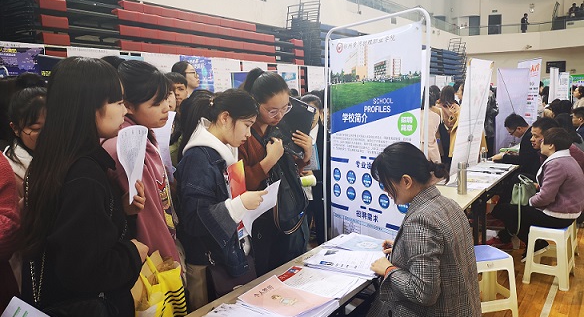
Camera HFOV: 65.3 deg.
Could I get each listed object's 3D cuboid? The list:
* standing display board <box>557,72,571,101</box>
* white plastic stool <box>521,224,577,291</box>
[{"bbox_3d":[5.360,-0.727,9.096,0.070,1.980,0.750,-1,7,7],"label":"standing display board"},{"bbox_3d":[2.153,0.784,3.795,0.345,0.465,0.345,3,9,34],"label":"white plastic stool"}]

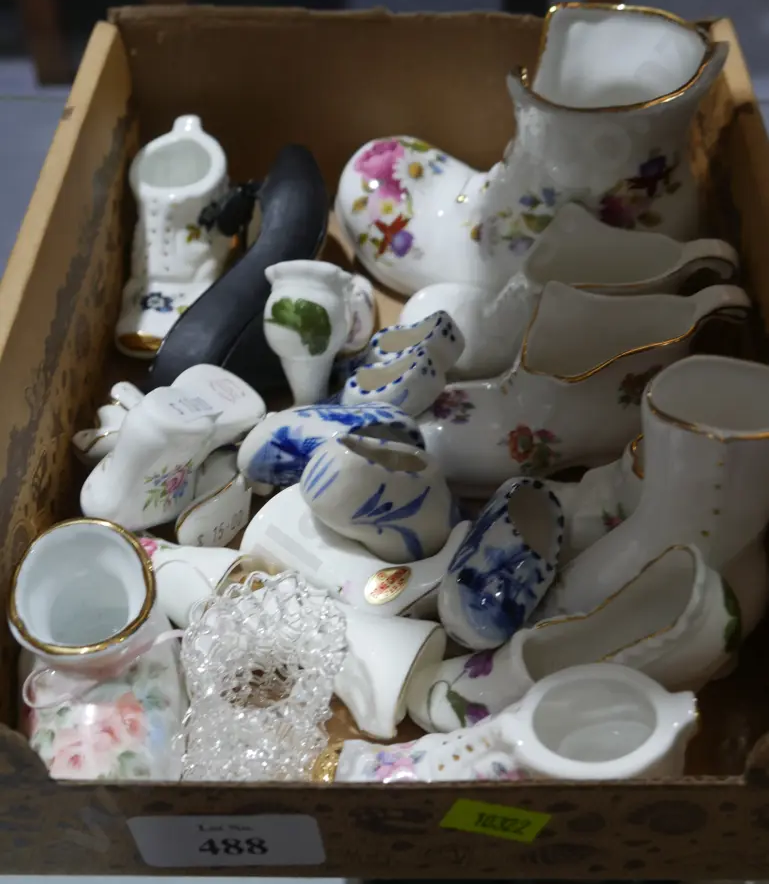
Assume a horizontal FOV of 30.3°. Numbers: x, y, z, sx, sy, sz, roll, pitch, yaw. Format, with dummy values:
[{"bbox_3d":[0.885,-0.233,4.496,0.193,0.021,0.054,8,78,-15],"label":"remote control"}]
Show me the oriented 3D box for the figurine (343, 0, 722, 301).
[{"bbox_3d":[0.062,-0.118,0.604,0.154,0.112,0.082,4,42,4],"label":"figurine"}]

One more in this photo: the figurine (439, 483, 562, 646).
[{"bbox_3d":[0.038,0.041,0.469,0.030,0.031,0.064,25,49,-2],"label":"figurine"}]

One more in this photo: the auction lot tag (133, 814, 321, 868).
[{"bbox_3d":[-0.044,0.114,0.404,0.053,0.025,0.001,-1,41,1],"label":"auction lot tag"}]

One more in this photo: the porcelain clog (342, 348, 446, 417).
[{"bbox_3d":[0.004,-0.024,0.613,0.049,0.029,0.026,-26,54,-12],"label":"porcelain clog"}]

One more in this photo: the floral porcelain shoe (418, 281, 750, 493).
[{"bbox_3d":[0.076,-0.022,0.533,0.123,0.061,0.048,-8,42,-10],"label":"floral porcelain shoe"}]

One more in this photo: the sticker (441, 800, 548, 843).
[{"bbox_3d":[0.031,0.106,0.397,0.028,0.015,0.001,13,40,-11],"label":"sticker"}]

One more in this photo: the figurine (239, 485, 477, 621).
[{"bbox_3d":[-0.011,0.042,0.547,0.084,0.038,0.050,0,82,0],"label":"figurine"}]

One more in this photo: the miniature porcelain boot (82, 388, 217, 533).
[{"bbox_3d":[-0.096,0.006,0.578,0.048,0.058,0.036,22,18,-9],"label":"miniature porcelain boot"}]

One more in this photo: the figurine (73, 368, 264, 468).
[{"bbox_3d":[-0.090,-0.010,0.597,0.074,0.042,0.036,10,31,17],"label":"figurine"}]

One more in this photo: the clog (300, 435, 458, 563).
[{"bbox_3d":[-0.002,0.018,0.470,0.056,0.031,0.027,14,33,15],"label":"clog"}]

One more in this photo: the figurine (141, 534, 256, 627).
[{"bbox_3d":[-0.074,0.054,0.543,0.050,0.037,0.040,1,42,10],"label":"figurine"}]

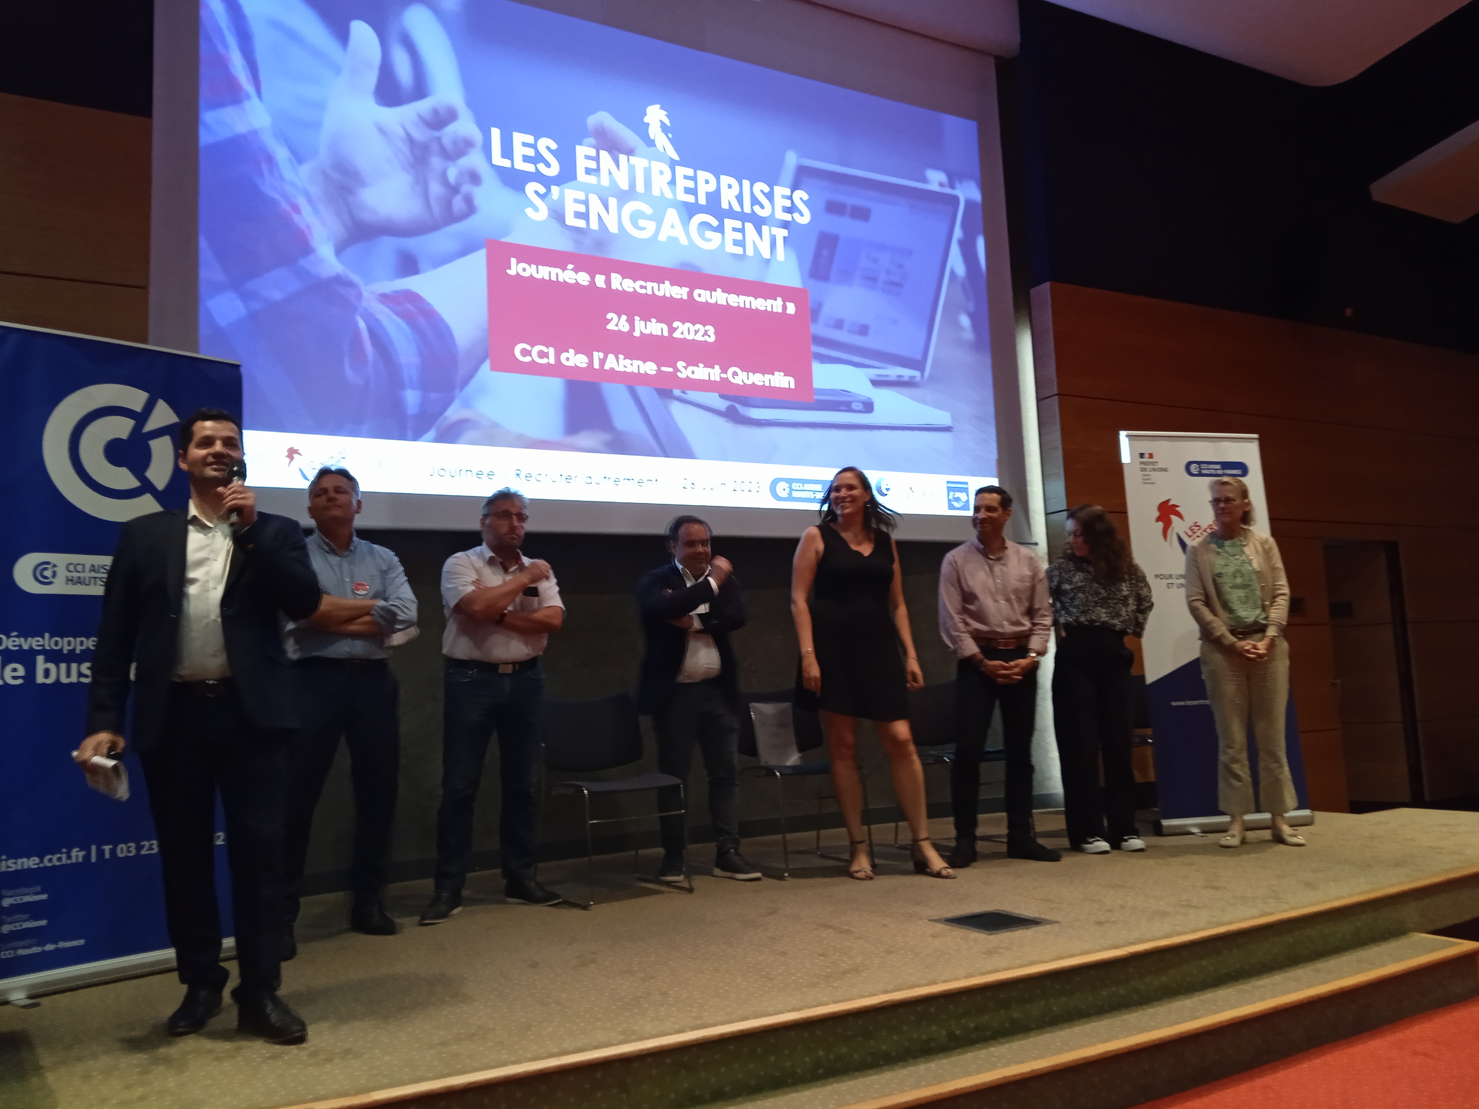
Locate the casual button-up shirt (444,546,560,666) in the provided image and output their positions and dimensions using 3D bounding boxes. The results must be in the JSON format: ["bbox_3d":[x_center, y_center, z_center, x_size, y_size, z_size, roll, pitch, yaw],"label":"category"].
[{"bbox_3d":[-1.001,0.212,5.042,0.480,0.500,0.340,1,-7,-28],"label":"casual button-up shirt"}]

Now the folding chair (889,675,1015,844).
[{"bbox_3d":[1.118,1.052,6.012,0.500,0.820,0.580,0,-7,-23],"label":"folding chair"}]

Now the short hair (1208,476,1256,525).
[{"bbox_3d":[2.459,-0.268,5.989,0.220,0.240,0.180,3,-8,-39],"label":"short hair"}]

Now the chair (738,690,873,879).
[{"bbox_3d":[0.274,1.054,5.686,0.500,0.820,0.580,0,-7,-24],"label":"chair"}]

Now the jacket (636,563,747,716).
[{"bbox_3d":[-0.222,0.388,5.541,0.490,0.700,0.360,0,-7,-24],"label":"jacket"}]

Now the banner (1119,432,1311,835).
[{"bbox_3d":[2.559,0.386,6.441,0.860,2.130,0.200,-1,-10,-10],"label":"banner"}]

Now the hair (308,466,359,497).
[{"bbox_3d":[-1.542,-0.261,4.547,0.180,0.145,0.200,0,-7,-19],"label":"hair"}]

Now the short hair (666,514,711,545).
[{"bbox_3d":[-0.239,-0.110,5.709,0.175,0.160,0.195,1,-7,-29],"label":"short hair"}]

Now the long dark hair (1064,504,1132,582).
[{"bbox_3d":[1.778,-0.060,5.929,0.260,0.380,0.260,3,-8,-39],"label":"long dark hair"}]

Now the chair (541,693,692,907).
[{"bbox_3d":[-0.553,1.037,5.204,0.500,0.830,0.550,1,-7,-32],"label":"chair"}]

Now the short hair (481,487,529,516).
[{"bbox_3d":[-1.008,-0.211,5.151,0.170,0.150,0.195,2,-8,-35],"label":"short hair"}]

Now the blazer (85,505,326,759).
[{"bbox_3d":[-1.511,0.211,3.390,0.600,0.690,0.400,0,-7,-25],"label":"blazer"}]

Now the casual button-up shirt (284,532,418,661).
[{"bbox_3d":[-1.459,0.163,4.490,0.470,0.500,0.310,0,-7,-25],"label":"casual button-up shirt"}]

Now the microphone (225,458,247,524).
[{"bbox_3d":[-1.386,-0.173,3.296,0.055,0.200,0.055,0,-34,-23],"label":"microphone"}]

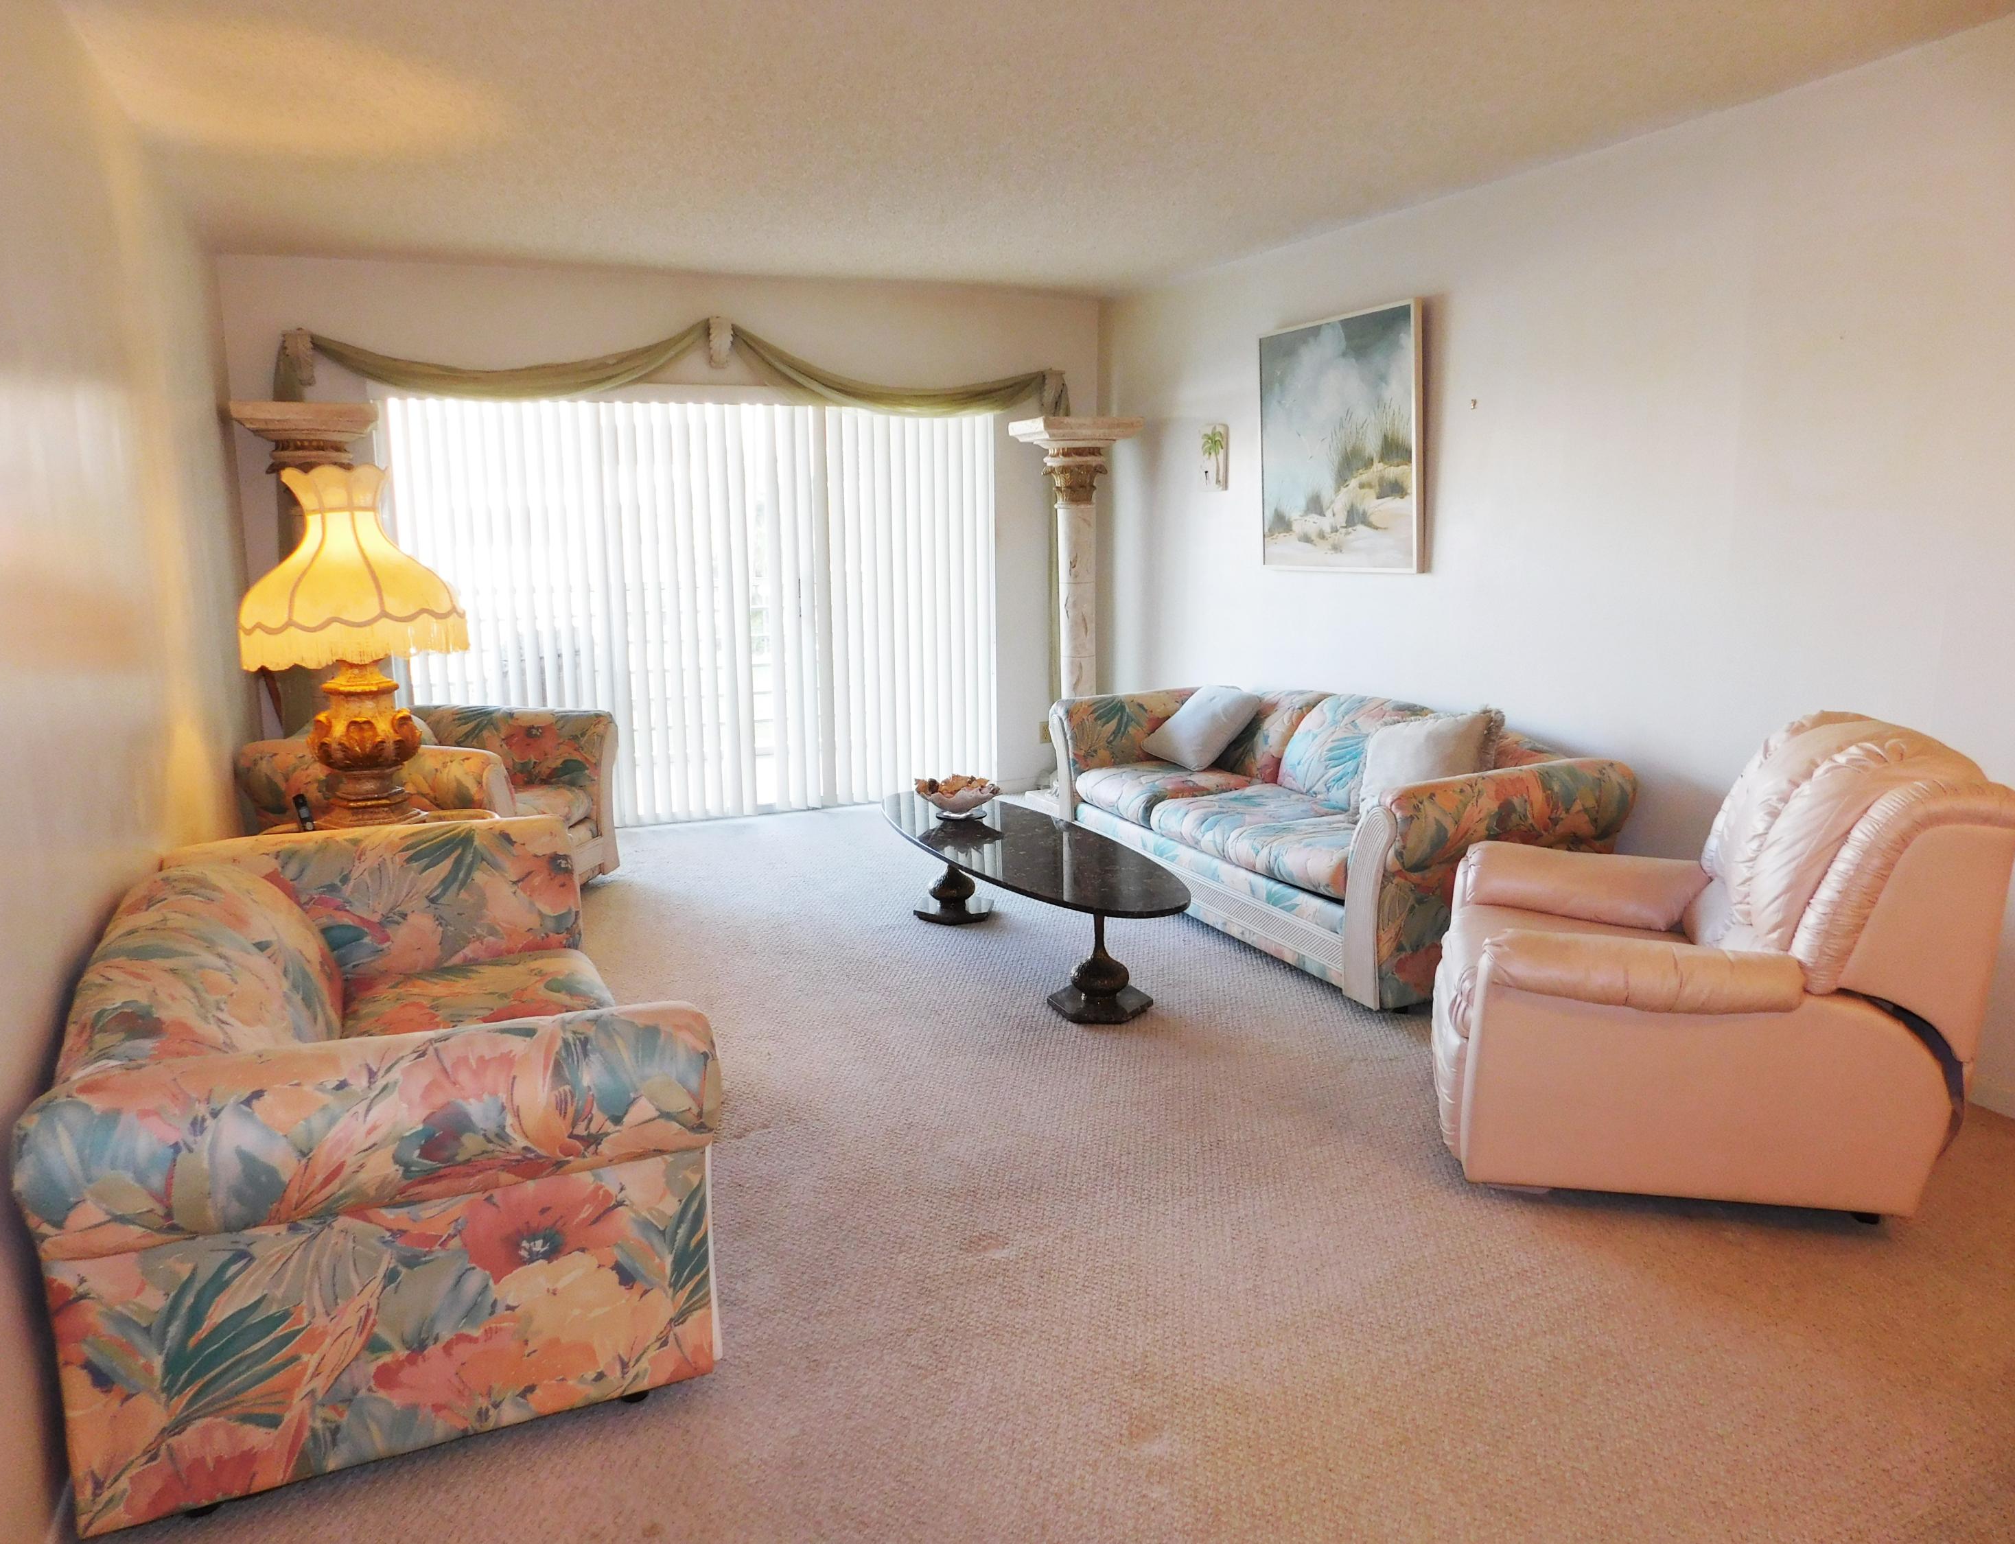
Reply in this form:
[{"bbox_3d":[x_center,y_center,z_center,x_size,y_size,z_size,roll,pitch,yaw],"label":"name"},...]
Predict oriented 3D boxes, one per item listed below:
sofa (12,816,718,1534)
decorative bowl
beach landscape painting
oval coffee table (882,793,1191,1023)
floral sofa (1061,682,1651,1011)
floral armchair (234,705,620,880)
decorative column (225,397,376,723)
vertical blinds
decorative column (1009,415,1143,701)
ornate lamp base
[{"bbox_3d":[-1.213,0.550,2.736,0.916,0.774,1.704,-5,12,-24],"label":"sofa"},{"bbox_3d":[-0.167,0.083,4.785,0.305,0.142,0.284,-5,12,-24],"label":"decorative bowl"},{"bbox_3d":[1.257,-1.232,5.196,0.045,0.923,0.930,-9,13,-23],"label":"beach landscape painting"},{"bbox_3d":[0.021,0.412,4.445,0.549,0.383,1.846,-5,12,-24],"label":"oval coffee table"},{"bbox_3d":[1.019,0.120,4.884,0.895,0.774,2.173,-5,12,-24],"label":"floral sofa"},{"bbox_3d":[-2.045,0.154,4.934,0.923,0.753,1.022,1,11,9],"label":"floral armchair"},{"bbox_3d":[-2.589,-0.449,5.255,0.476,1.832,0.476,-5,12,-24],"label":"decorative column"},{"bbox_3d":[-1.304,-0.713,6.335,2.741,1.896,0.099,-5,12,-24],"label":"vertical blinds"},{"bbox_3d":[0.318,-0.717,6.507,0.476,1.832,0.476,-5,12,-24],"label":"decorative column"},{"bbox_3d":[-1.773,-0.068,3.799,0.298,0.483,0.298,-5,12,-24],"label":"ornate lamp base"}]

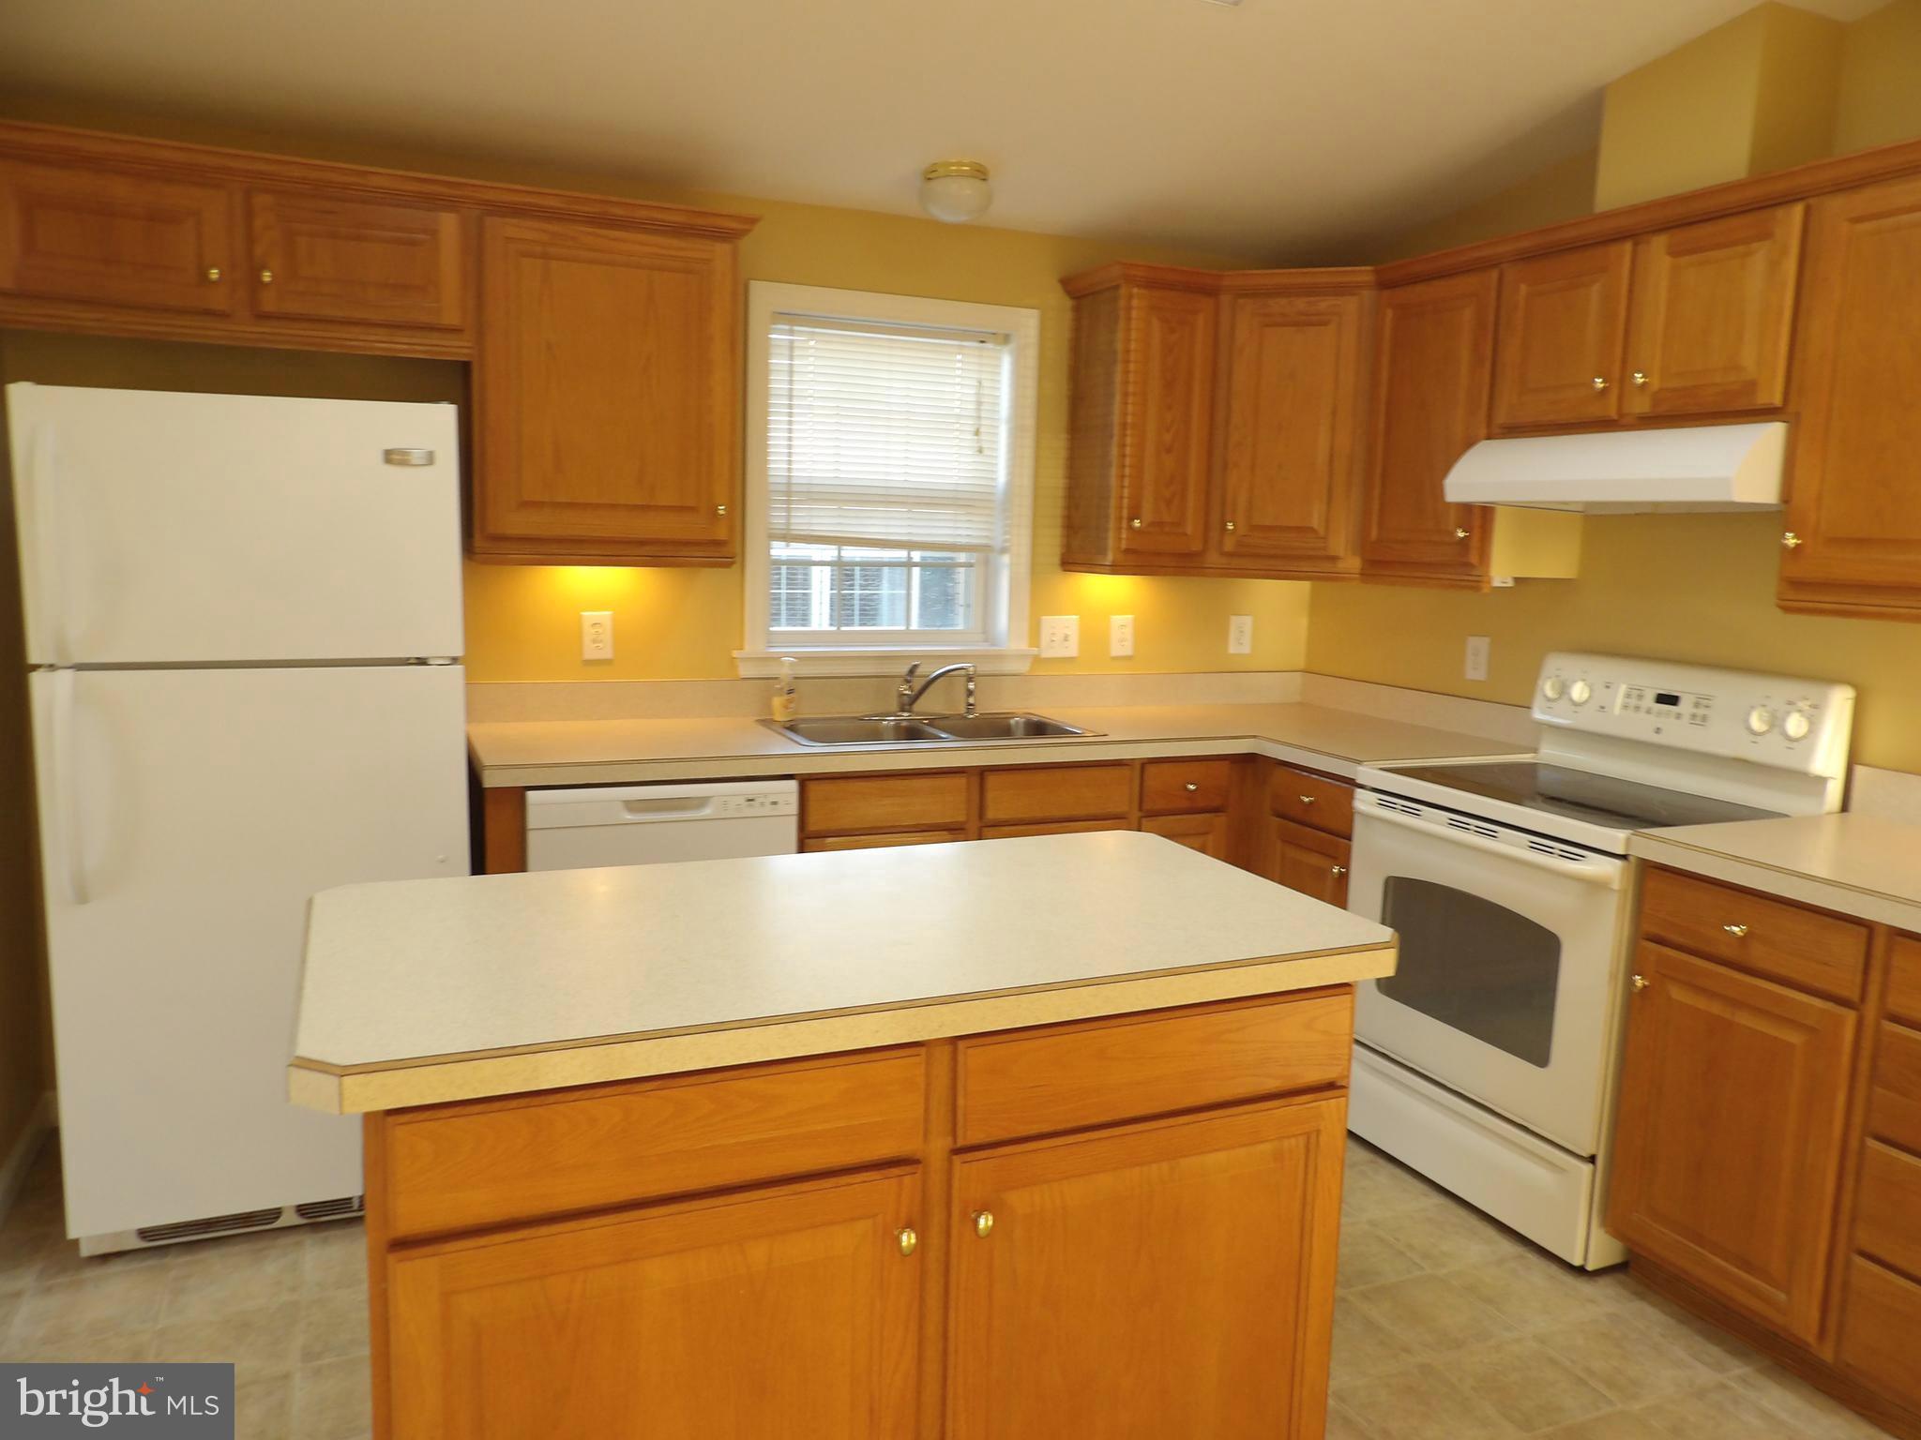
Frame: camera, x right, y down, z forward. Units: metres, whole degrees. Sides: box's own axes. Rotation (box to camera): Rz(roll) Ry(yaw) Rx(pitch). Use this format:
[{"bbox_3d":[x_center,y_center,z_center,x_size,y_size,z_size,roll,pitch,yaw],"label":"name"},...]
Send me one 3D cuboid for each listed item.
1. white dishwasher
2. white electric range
[{"bbox_3d":[-0.783,0.527,3.306,0.600,0.860,0.605,-2,9,-23],"label":"white dishwasher"},{"bbox_3d":[1.373,0.474,3.011,0.665,1.185,0.757,-2,9,-23],"label":"white electric range"}]

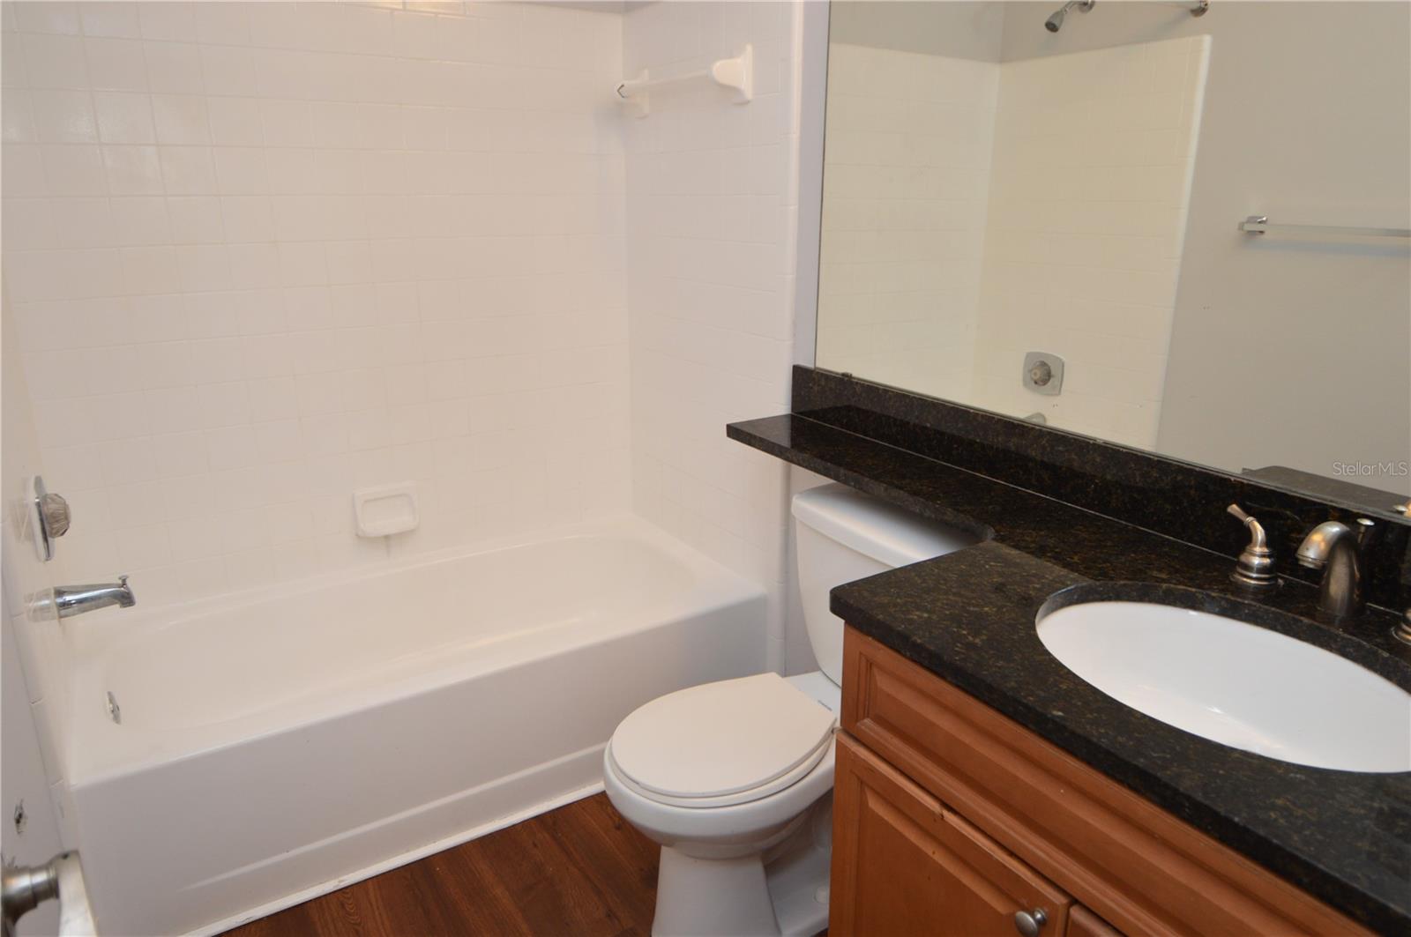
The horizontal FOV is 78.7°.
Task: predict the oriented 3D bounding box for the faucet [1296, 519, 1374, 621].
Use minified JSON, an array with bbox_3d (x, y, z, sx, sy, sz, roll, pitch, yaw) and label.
[{"bbox_3d":[0.751,0.119,1.032,0.155,0.132,0.052,-11,20,-31],"label":"faucet"}]

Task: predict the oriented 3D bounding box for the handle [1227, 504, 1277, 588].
[{"bbox_3d":[0.732,0.101,1.154,0.053,0.093,0.073,-11,20,-31],"label":"handle"}]

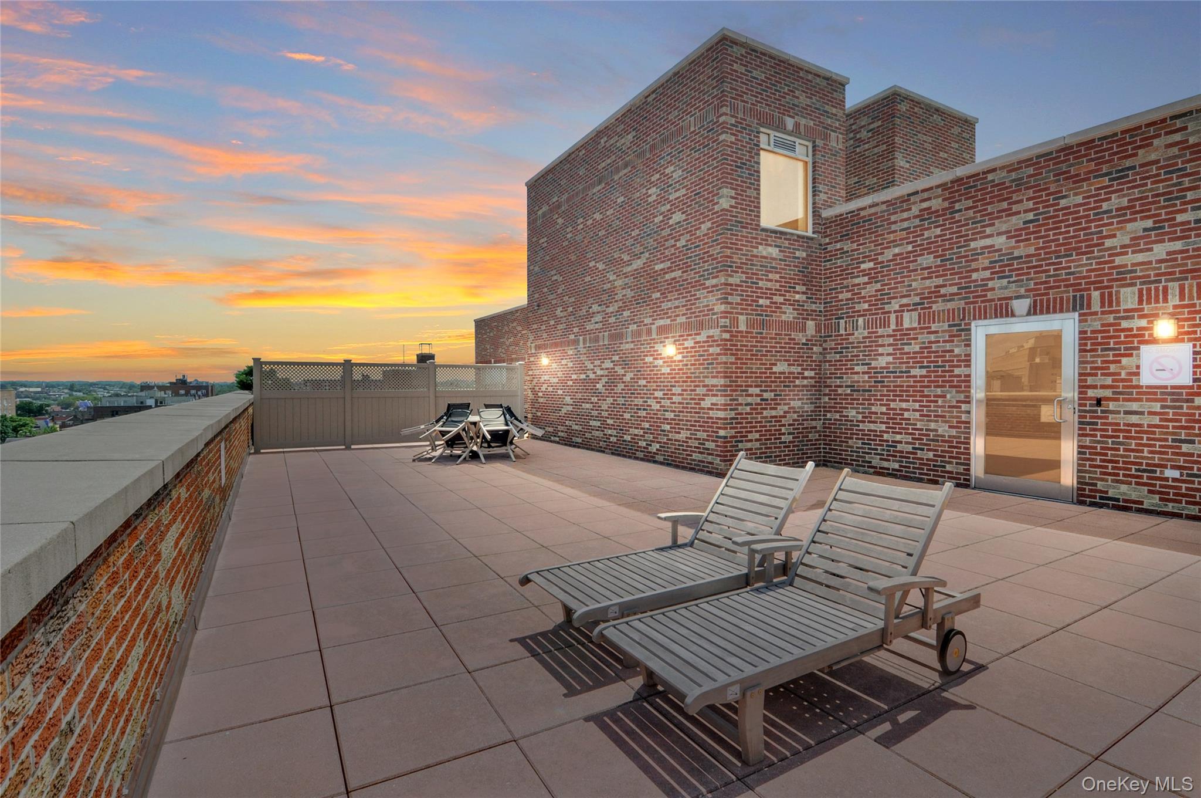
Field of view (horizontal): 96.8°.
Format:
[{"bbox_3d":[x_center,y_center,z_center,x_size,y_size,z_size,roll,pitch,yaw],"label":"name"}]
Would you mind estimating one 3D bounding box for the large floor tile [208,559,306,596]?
[{"bbox_3d":[-2.538,1.348,3.977,0.612,0.040,0.590,-1,2,-30],"label":"large floor tile"}]

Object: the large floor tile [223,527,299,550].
[{"bbox_3d":[-3.147,1.318,4.961,0.612,0.040,0.590,-1,2,-30],"label":"large floor tile"}]

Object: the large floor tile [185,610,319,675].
[{"bbox_3d":[-1.930,1.378,3.011,0.612,0.040,0.590,-1,2,-30],"label":"large floor tile"}]

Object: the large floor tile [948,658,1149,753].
[{"bbox_3d":[2.031,1.389,2.439,0.607,0.040,0.579,-1,2,-31],"label":"large floor tile"}]

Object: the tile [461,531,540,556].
[{"bbox_3d":[-0.912,1.320,4.812,0.606,0.040,0.592,-1,2,-29],"label":"tile"}]

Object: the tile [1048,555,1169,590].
[{"bbox_3d":[3.932,1.343,4.134,0.612,0.040,0.590,-1,2,-30],"label":"tile"}]

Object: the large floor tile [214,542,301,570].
[{"bbox_3d":[-2.858,1.334,4.495,0.601,0.040,0.591,-1,2,-29],"label":"large floor tile"}]

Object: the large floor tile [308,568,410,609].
[{"bbox_3d":[-1.699,1.355,3.772,0.612,0.040,0.590,-1,2,-30],"label":"large floor tile"}]

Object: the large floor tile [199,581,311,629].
[{"bbox_3d":[-2.238,1.363,3.496,0.612,0.040,0.590,-1,2,-30],"label":"large floor tile"}]

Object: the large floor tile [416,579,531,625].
[{"bbox_3d":[-0.842,1.360,3.540,0.606,0.040,0.592,-1,2,-29],"label":"large floor tile"}]

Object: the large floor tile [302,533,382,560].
[{"bbox_3d":[-2.312,1.325,4.763,0.603,0.040,0.592,-1,2,-29],"label":"large floor tile"}]

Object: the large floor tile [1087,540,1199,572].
[{"bbox_3d":[4.480,1.334,4.428,0.612,0.040,0.590,-1,2,-30],"label":"large floor tile"}]

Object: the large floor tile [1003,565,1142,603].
[{"bbox_3d":[3.382,1.353,3.836,0.612,0.040,0.590,-1,2,-30],"label":"large floor tile"}]

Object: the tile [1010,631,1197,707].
[{"bbox_3d":[2.583,1.386,2.749,0.612,0.040,0.590,-1,2,-30],"label":"tile"}]

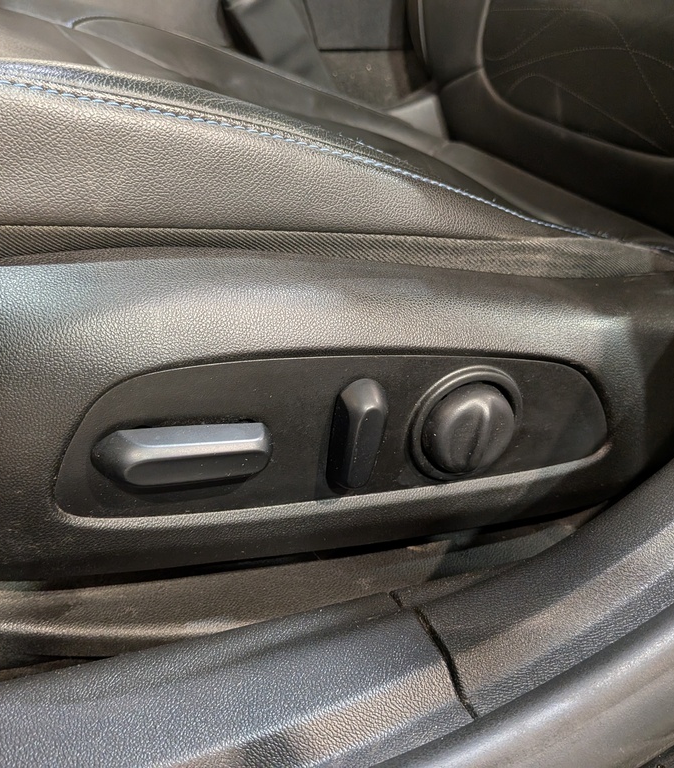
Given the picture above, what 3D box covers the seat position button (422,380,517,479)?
[{"bbox_3d":[0.066,0.024,0.348,0.044,0.044,0.017,-1,27,-20],"label":"seat position button"}]

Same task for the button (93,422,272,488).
[{"bbox_3d":[-0.065,0.031,0.301,0.075,0.019,0.019,-3,27,-20],"label":"button"}]

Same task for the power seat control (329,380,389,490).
[{"bbox_3d":[0.010,0.024,0.326,0.020,0.051,0.018,-1,26,-20],"label":"power seat control"}]

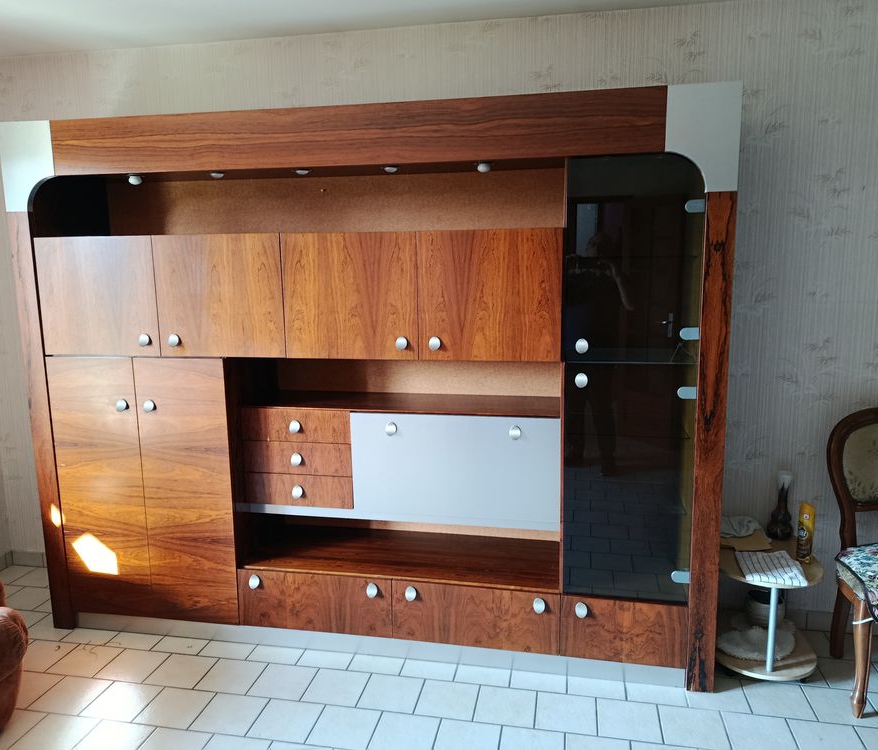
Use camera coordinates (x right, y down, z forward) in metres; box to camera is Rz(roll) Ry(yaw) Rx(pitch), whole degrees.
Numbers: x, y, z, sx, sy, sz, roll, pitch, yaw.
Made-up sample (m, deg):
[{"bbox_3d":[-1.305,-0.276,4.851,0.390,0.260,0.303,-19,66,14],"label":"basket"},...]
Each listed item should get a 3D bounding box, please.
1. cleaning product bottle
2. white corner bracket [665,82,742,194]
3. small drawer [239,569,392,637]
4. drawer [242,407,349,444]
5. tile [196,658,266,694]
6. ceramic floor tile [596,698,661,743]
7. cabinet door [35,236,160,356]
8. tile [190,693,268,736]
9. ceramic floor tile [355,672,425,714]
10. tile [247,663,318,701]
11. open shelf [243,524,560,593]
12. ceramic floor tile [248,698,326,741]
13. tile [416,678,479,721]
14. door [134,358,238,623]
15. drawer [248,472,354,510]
[{"bbox_3d":[1.337,0.574,2.522,0.053,0.214,0.053,8,13,43],"label":"cleaning product bottle"},{"bbox_3d":[0.826,-0.739,2.174,0.220,0.329,0.025,1,9,11],"label":"white corner bracket"},{"bbox_3d":[-0.446,0.849,2.867,0.624,0.236,0.405,1,9,11],"label":"small drawer"},{"bbox_3d":[-0.528,0.174,2.878,0.447,0.132,0.326,1,9,11],"label":"drawer"},{"bbox_3d":[-0.763,1.118,2.563,0.200,0.010,0.200,1,9,11],"label":"tile"},{"bbox_3d":[0.630,1.147,2.296,0.200,0.010,0.199,1,9,11],"label":"ceramic floor tile"},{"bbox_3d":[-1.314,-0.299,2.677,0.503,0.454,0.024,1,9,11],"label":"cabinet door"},{"bbox_3d":[-0.706,1.154,2.353,0.200,0.010,0.199,1,9,11],"label":"tile"},{"bbox_3d":[-0.167,1.130,2.450,0.200,0.010,0.200,1,9,11],"label":"ceramic floor tile"},{"bbox_3d":[-0.567,1.126,2.532,0.199,0.010,0.199,1,9,11],"label":"tile"},{"bbox_3d":[-0.132,0.723,2.813,1.225,0.022,0.433,1,9,11],"label":"open shelf"},{"bbox_3d":[-0.507,1.158,2.314,0.200,0.010,0.199,1,9,11],"label":"ceramic floor tile"},{"bbox_3d":[0.032,1.137,2.414,0.199,0.010,0.199,1,9,11],"label":"tile"},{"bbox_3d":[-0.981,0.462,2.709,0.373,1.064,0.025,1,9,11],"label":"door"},{"bbox_3d":[-0.510,0.424,2.846,0.435,0.126,0.334,1,9,11],"label":"drawer"}]

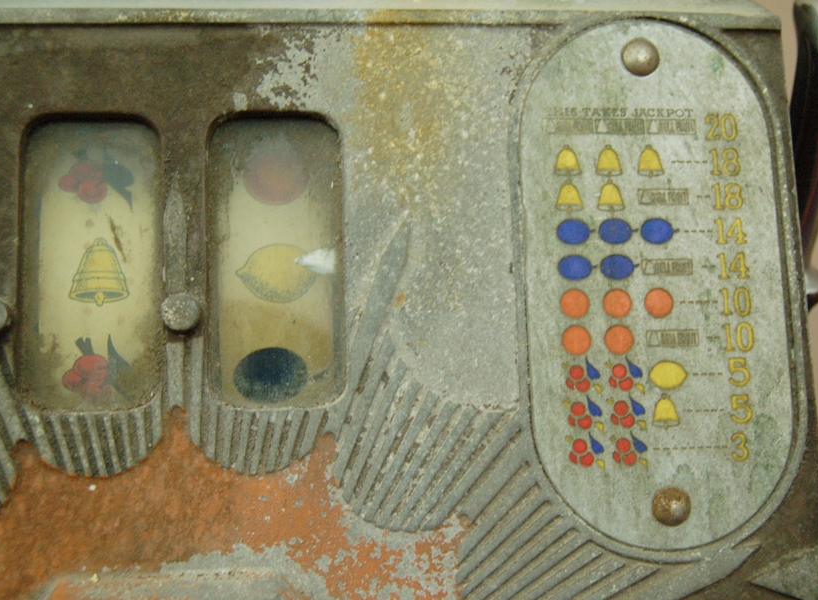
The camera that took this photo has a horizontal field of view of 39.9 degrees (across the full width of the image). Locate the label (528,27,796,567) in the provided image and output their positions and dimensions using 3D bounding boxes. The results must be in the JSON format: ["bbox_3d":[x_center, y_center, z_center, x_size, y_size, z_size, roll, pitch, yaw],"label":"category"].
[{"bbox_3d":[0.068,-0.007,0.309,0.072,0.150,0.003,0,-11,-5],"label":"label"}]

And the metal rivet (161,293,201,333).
[{"bbox_3d":[-0.060,0.003,0.294,0.010,0.010,0.004,0,-11,-5],"label":"metal rivet"}]

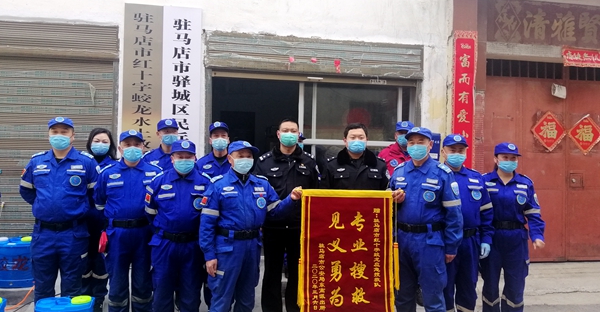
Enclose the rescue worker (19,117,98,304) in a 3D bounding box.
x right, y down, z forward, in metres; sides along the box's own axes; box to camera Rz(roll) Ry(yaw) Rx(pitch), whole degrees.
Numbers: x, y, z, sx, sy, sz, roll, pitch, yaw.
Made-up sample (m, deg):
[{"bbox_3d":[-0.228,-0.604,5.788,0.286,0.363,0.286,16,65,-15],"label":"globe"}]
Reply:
[{"bbox_3d":[-1.860,0.616,3.500,0.550,1.800,0.350,1,0,-24],"label":"rescue worker"}]

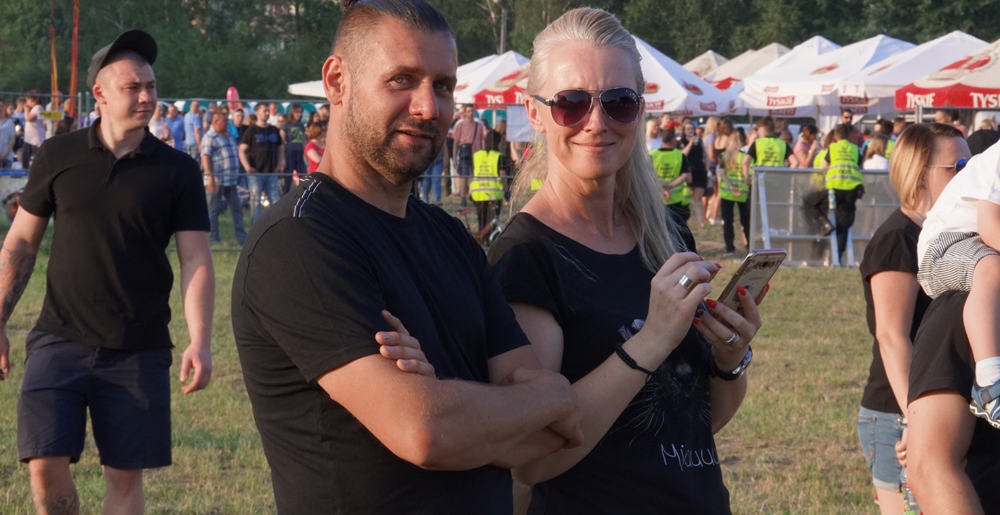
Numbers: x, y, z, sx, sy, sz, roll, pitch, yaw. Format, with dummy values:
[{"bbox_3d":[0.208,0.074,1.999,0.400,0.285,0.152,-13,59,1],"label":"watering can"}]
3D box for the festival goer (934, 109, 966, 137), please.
[{"bbox_3d":[5.891,-1.011,46.031,0.350,1.850,0.520,0,2,-28],"label":"festival goer"}]

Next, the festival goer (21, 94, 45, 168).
[{"bbox_3d":[-7.657,-1.822,58.030,0.420,1.750,0.480,1,2,-18],"label":"festival goer"}]

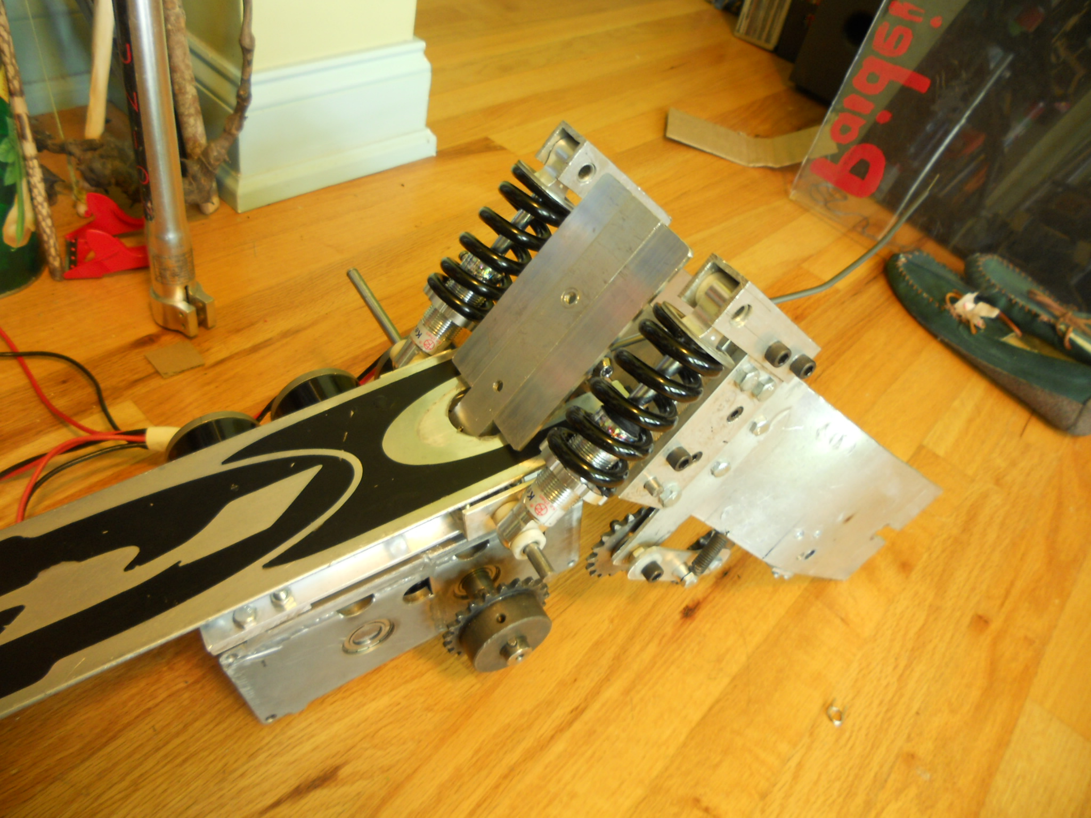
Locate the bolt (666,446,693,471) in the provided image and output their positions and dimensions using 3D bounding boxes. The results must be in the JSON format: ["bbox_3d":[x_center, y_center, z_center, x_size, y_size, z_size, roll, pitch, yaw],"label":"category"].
[{"bbox_3d":[0.077,0.029,0.489,0.012,0.012,0.008,-24,54,-19],"label":"bolt"}]

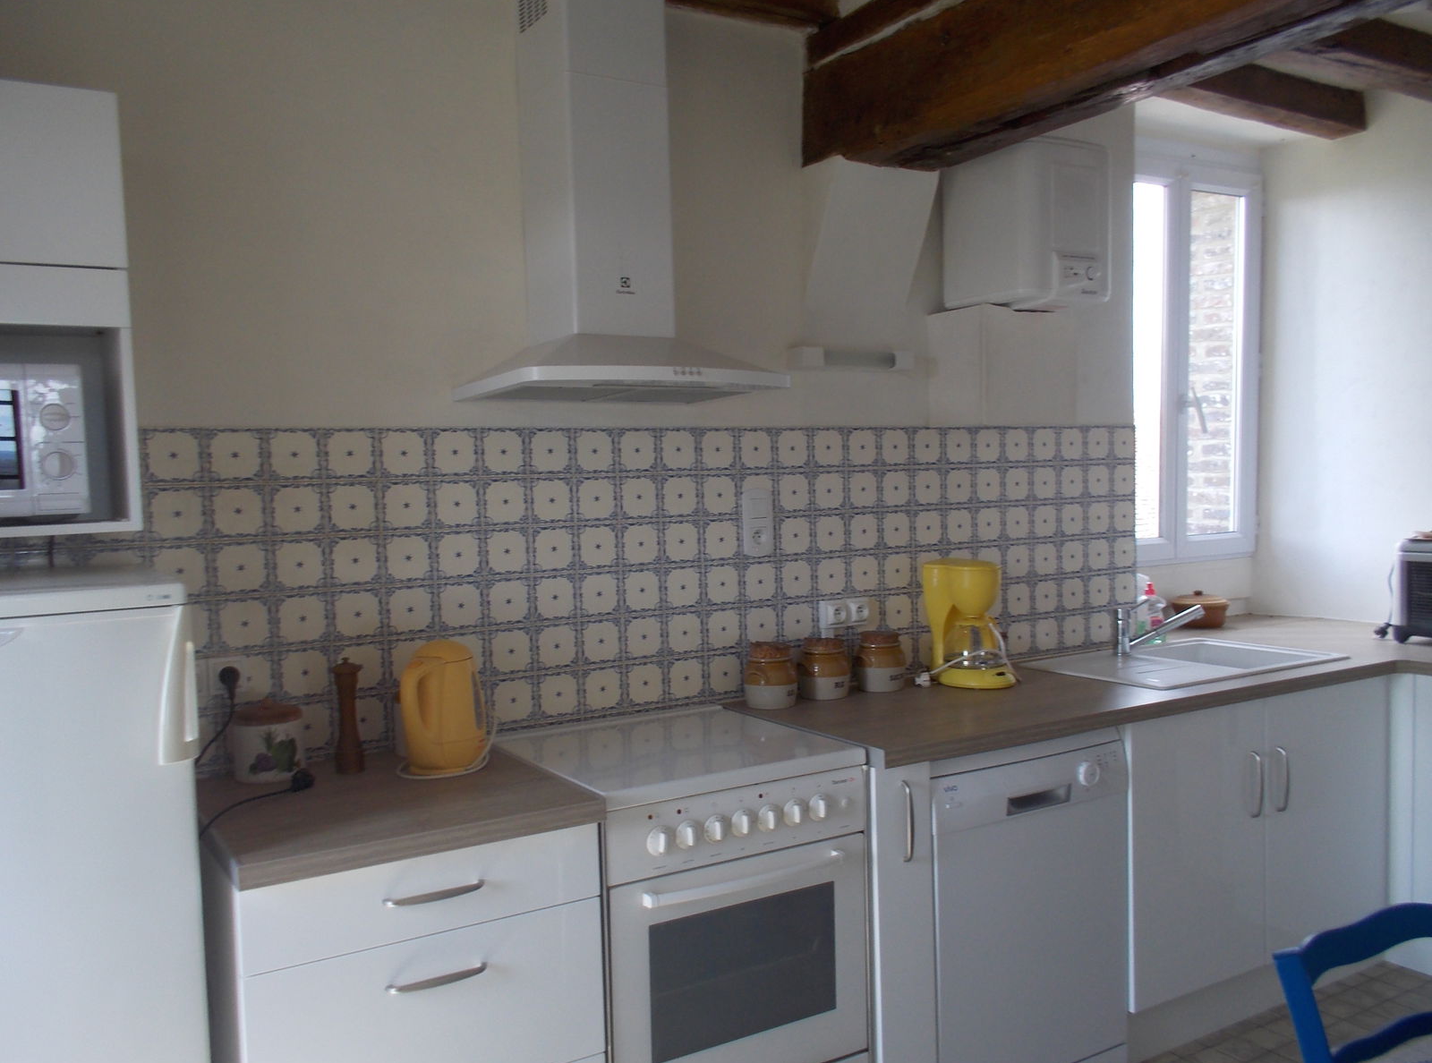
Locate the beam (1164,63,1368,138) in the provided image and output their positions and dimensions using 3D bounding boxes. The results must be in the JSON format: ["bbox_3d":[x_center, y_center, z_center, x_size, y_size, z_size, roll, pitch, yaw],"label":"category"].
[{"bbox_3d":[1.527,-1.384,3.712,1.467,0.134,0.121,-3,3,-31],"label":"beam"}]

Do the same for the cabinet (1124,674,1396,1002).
[{"bbox_3d":[1.284,0.765,3.339,1.050,0.679,0.580,-3,3,-31],"label":"cabinet"}]

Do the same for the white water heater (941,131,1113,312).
[{"bbox_3d":[0.852,-0.814,3.253,0.323,0.420,0.343,-3,3,-31],"label":"white water heater"}]

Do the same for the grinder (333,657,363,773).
[{"bbox_3d":[-0.733,0.364,2.388,0.057,0.225,0.057,-3,3,-31],"label":"grinder"}]

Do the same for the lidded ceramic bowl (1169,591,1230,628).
[{"bbox_3d":[1.693,0.269,4.205,0.198,0.123,0.198,-2,2,0],"label":"lidded ceramic bowl"}]

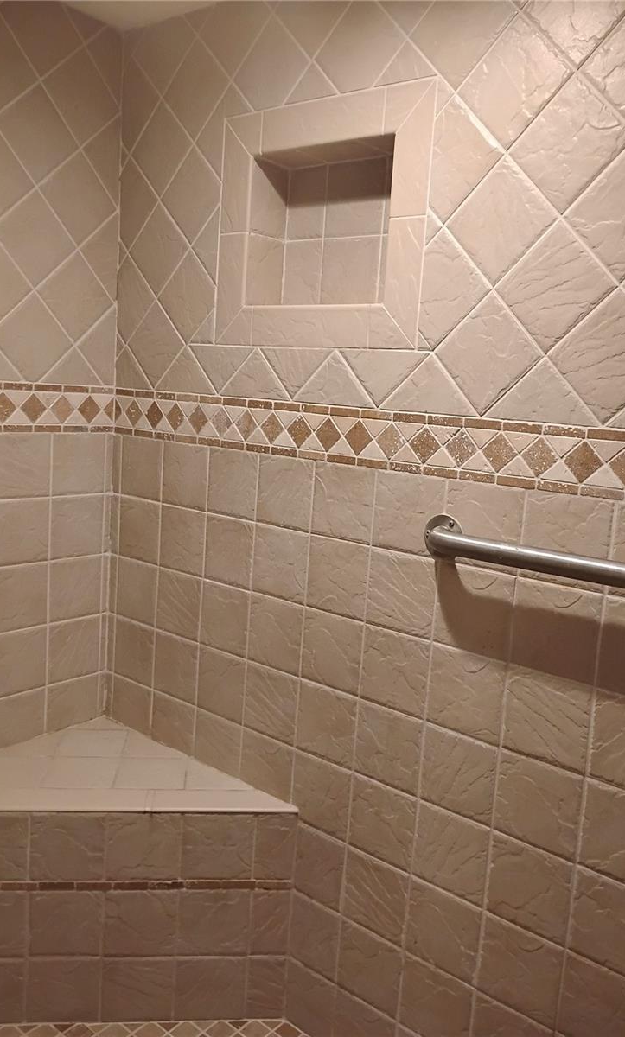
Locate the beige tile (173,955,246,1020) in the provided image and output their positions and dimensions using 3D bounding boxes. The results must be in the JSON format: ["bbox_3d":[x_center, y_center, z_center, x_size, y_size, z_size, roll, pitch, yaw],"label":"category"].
[{"bbox_3d":[-0.225,1.043,1.868,0.150,0.147,0.010,3,8,-7],"label":"beige tile"}]

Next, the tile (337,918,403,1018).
[{"bbox_3d":[0.121,0.912,1.713,0.151,0.151,0.012,10,11,39],"label":"tile"}]

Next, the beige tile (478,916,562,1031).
[{"bbox_3d":[0.374,0.809,1.510,0.150,0.150,0.010,10,10,39],"label":"beige tile"}]

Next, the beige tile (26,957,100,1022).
[{"bbox_3d":[-0.541,1.026,1.830,0.150,0.147,0.010,3,8,-7],"label":"beige tile"}]

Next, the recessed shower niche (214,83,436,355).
[{"bbox_3d":[0.035,-0.593,1.732,0.536,0.479,0.115,10,10,39],"label":"recessed shower niche"}]

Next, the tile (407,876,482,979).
[{"bbox_3d":[0.250,0.780,1.594,0.151,0.151,0.012,10,11,39],"label":"tile"}]

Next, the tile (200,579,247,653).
[{"bbox_3d":[-0.201,0.231,1.929,0.150,0.150,0.010,11,11,39],"label":"tile"}]

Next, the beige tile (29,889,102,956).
[{"bbox_3d":[-0.530,0.873,1.808,0.150,0.150,0.010,3,8,-7],"label":"beige tile"}]

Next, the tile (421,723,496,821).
[{"bbox_3d":[0.273,0.475,1.564,0.150,0.150,0.010,10,10,39],"label":"tile"}]

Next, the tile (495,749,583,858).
[{"bbox_3d":[0.390,0.494,1.452,0.151,0.151,0.012,10,11,39],"label":"tile"}]

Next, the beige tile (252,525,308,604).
[{"bbox_3d":[-0.067,0.098,1.813,0.150,0.150,0.010,10,10,39],"label":"beige tile"}]

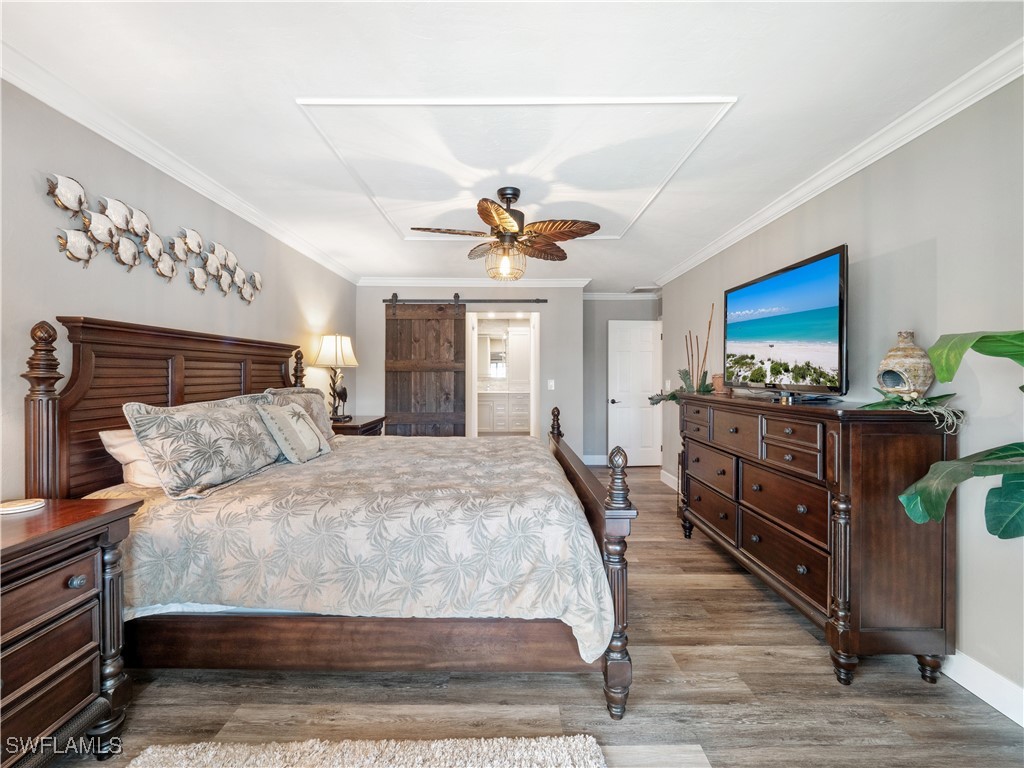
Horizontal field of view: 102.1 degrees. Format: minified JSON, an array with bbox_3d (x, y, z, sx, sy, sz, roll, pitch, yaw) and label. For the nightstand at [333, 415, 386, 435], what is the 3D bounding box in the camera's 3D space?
[{"bbox_3d":[-1.541,0.771,3.885,0.520,0.850,0.714,0,1,0],"label":"nightstand"}]

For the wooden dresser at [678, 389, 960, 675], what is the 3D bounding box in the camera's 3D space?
[{"bbox_3d":[1.578,0.657,2.487,0.530,1.137,1.600,0,1,0],"label":"wooden dresser"}]

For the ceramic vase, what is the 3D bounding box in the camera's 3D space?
[{"bbox_3d":[1.725,-0.072,1.810,0.190,0.310,0.190,0,1,-16],"label":"ceramic vase"}]

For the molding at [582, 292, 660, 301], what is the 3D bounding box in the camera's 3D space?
[{"bbox_3d":[1.508,-1.235,5.870,1.150,0.110,0.090,0,1,0],"label":"molding"}]

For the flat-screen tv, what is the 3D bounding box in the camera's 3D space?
[{"bbox_3d":[1.523,-0.301,2.390,0.070,0.690,1.060,0,1,0],"label":"flat-screen tv"}]

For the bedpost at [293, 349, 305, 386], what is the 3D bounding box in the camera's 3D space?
[{"bbox_3d":[-1.743,0.466,3.390,0.115,1.480,0.115,0,1,0],"label":"bedpost"}]

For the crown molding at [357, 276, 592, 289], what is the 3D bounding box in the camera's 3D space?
[{"bbox_3d":[-0.462,-1.237,5.020,2.860,0.115,0.090,0,1,0],"label":"crown molding"}]

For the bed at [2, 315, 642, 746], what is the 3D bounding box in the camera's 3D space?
[{"bbox_3d":[-0.677,0.473,2.475,2.260,1.510,2.000,0,1,0],"label":"bed"}]

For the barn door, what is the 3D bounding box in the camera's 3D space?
[{"bbox_3d":[-1.038,0.098,5.000,0.970,2.120,0.055,0,1,0],"label":"barn door"}]

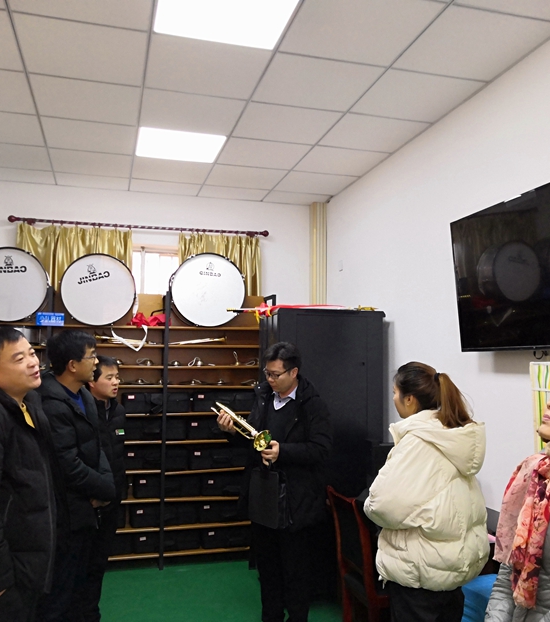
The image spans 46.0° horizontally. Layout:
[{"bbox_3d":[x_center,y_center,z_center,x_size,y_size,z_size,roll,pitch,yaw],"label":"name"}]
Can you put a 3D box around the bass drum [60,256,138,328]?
[{"bbox_3d":[-1.402,-0.156,5.185,0.570,0.570,0.260,2,-5,-11],"label":"bass drum"}]

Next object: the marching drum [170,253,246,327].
[{"bbox_3d":[-0.576,-0.156,5.403,0.615,0.615,0.280,2,-5,-15],"label":"marching drum"}]

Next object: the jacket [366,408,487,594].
[{"bbox_3d":[0.576,0.705,2.460,0.430,0.690,0.510,-3,-7,40],"label":"jacket"}]

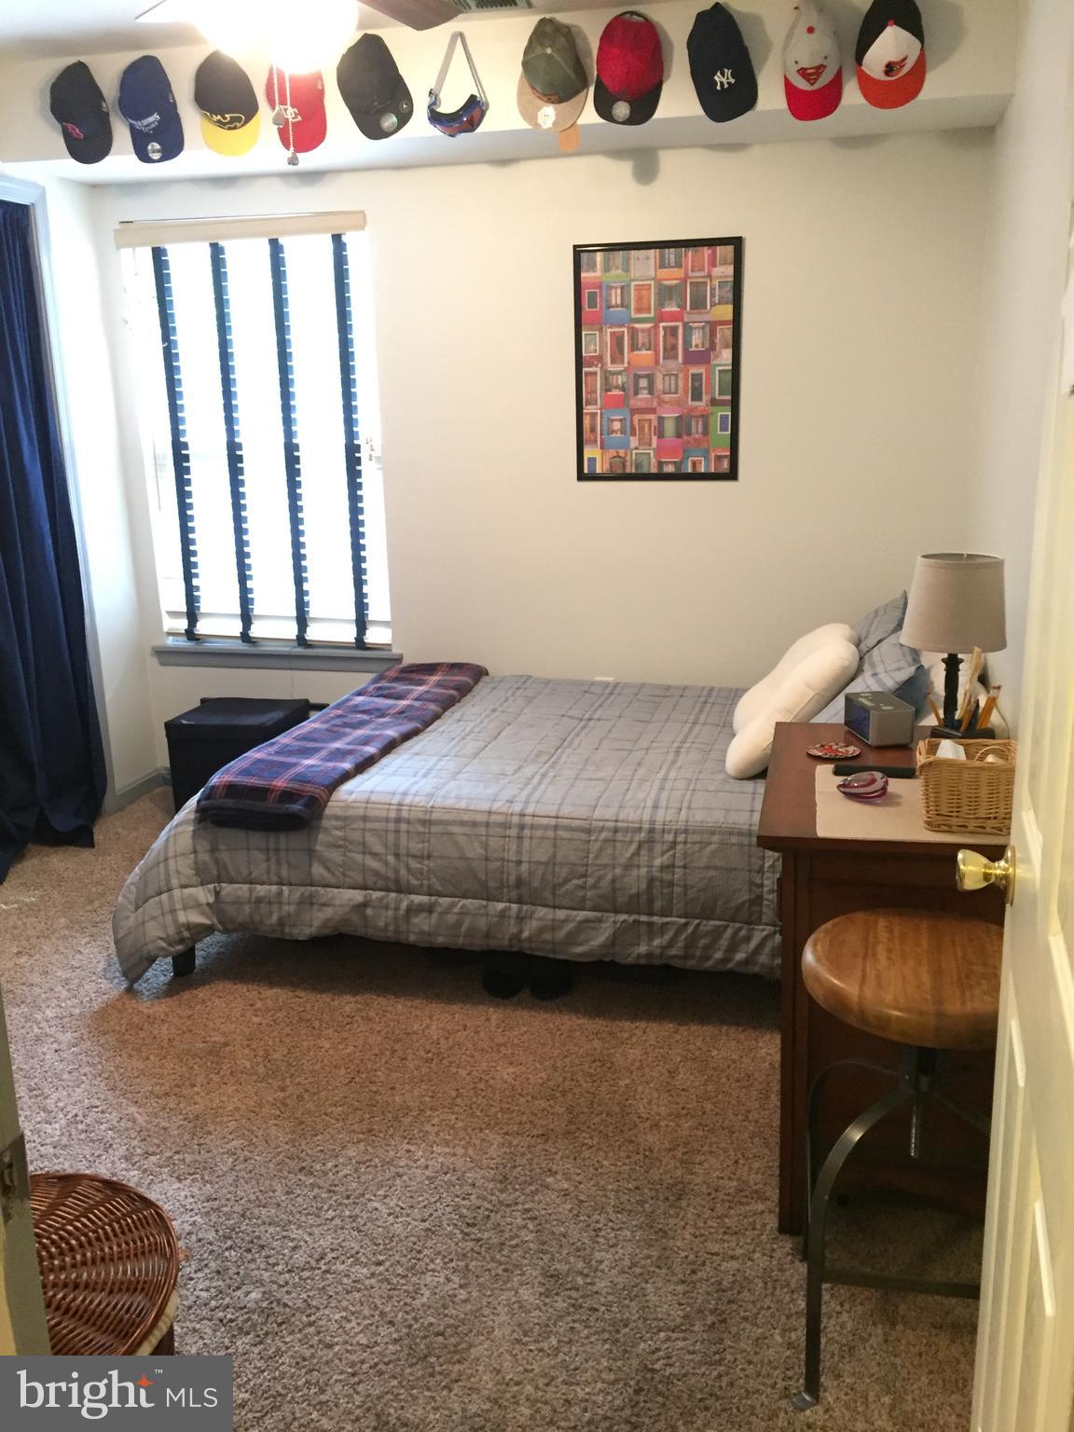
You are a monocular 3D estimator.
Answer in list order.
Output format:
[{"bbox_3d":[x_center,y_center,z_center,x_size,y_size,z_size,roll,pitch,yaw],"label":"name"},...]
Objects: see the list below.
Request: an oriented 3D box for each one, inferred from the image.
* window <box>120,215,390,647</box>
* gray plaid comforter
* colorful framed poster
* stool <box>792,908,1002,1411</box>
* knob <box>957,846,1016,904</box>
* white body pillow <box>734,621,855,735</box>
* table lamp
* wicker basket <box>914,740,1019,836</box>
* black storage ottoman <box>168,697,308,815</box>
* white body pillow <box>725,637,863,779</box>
[{"bbox_3d":[-0.994,-0.973,4.227,0.910,1.460,0.070,2,15,12],"label":"window"},{"bbox_3d":[0.115,0.277,3.370,2.040,0.535,1.440,2,15,14],"label":"gray plaid comforter"},{"bbox_3d":[0.380,-1.122,3.820,0.527,0.733,0.025,2,15,13],"label":"colorful framed poster"},{"bbox_3d":[0.573,0.652,1.781,0.370,0.650,0.370,2,15,12],"label":"stool"},{"bbox_3d":[0.515,0.181,1.381,0.067,0.067,0.067,2,15,12],"label":"knob"},{"bbox_3d":[0.723,-0.096,3.345,0.420,0.150,0.620,-43,1,19],"label":"white body pillow"},{"bbox_3d":[0.834,-0.138,2.400,0.200,0.378,0.200,2,15,12],"label":"table lamp"},{"bbox_3d":[0.694,0.113,1.926,0.165,0.118,0.160,2,15,13],"label":"wicker basket"},{"bbox_3d":[-1.045,0.170,4.325,0.405,0.390,0.370,2,15,12],"label":"black storage ottoman"},{"bbox_3d":[0.658,-0.035,3.090,0.155,0.430,0.320,42,19,0],"label":"white body pillow"}]

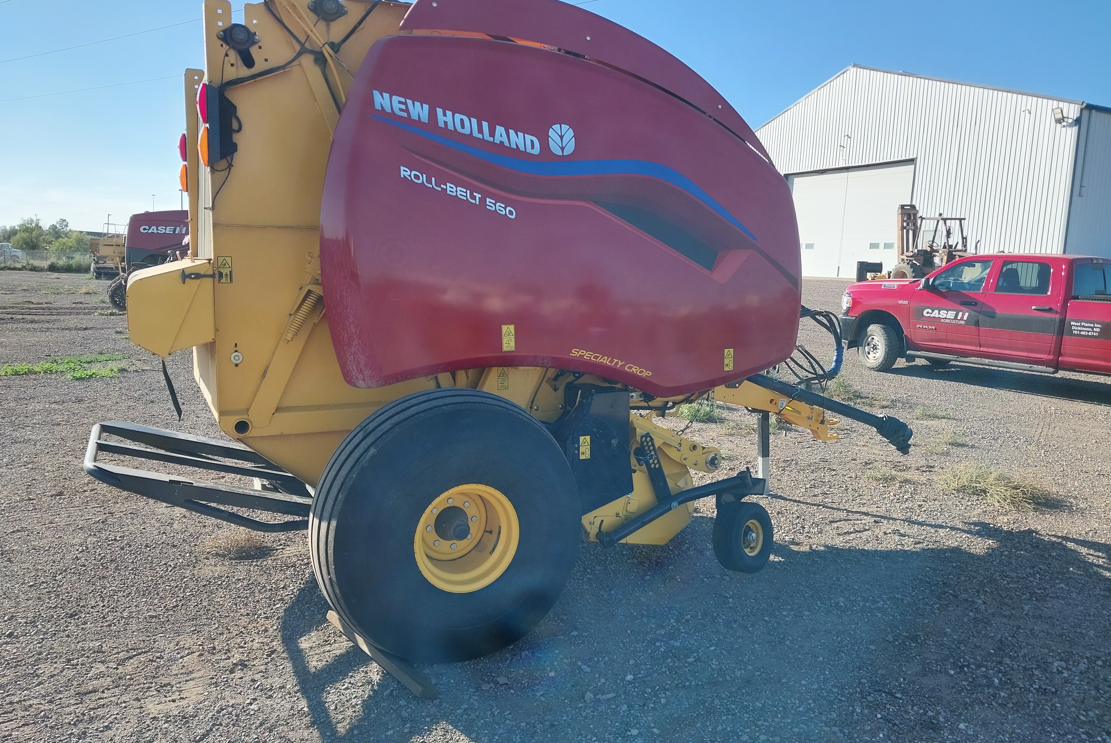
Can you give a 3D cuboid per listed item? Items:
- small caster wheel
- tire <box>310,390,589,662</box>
[{"bbox_3d":[1.017,0.885,4.670,0.375,0.375,0.155,-4,10,-40],"label":"small caster wheel"},{"bbox_3d":[-0.464,0.643,3.737,1.140,1.140,0.530,-1,8,-26],"label":"tire"}]

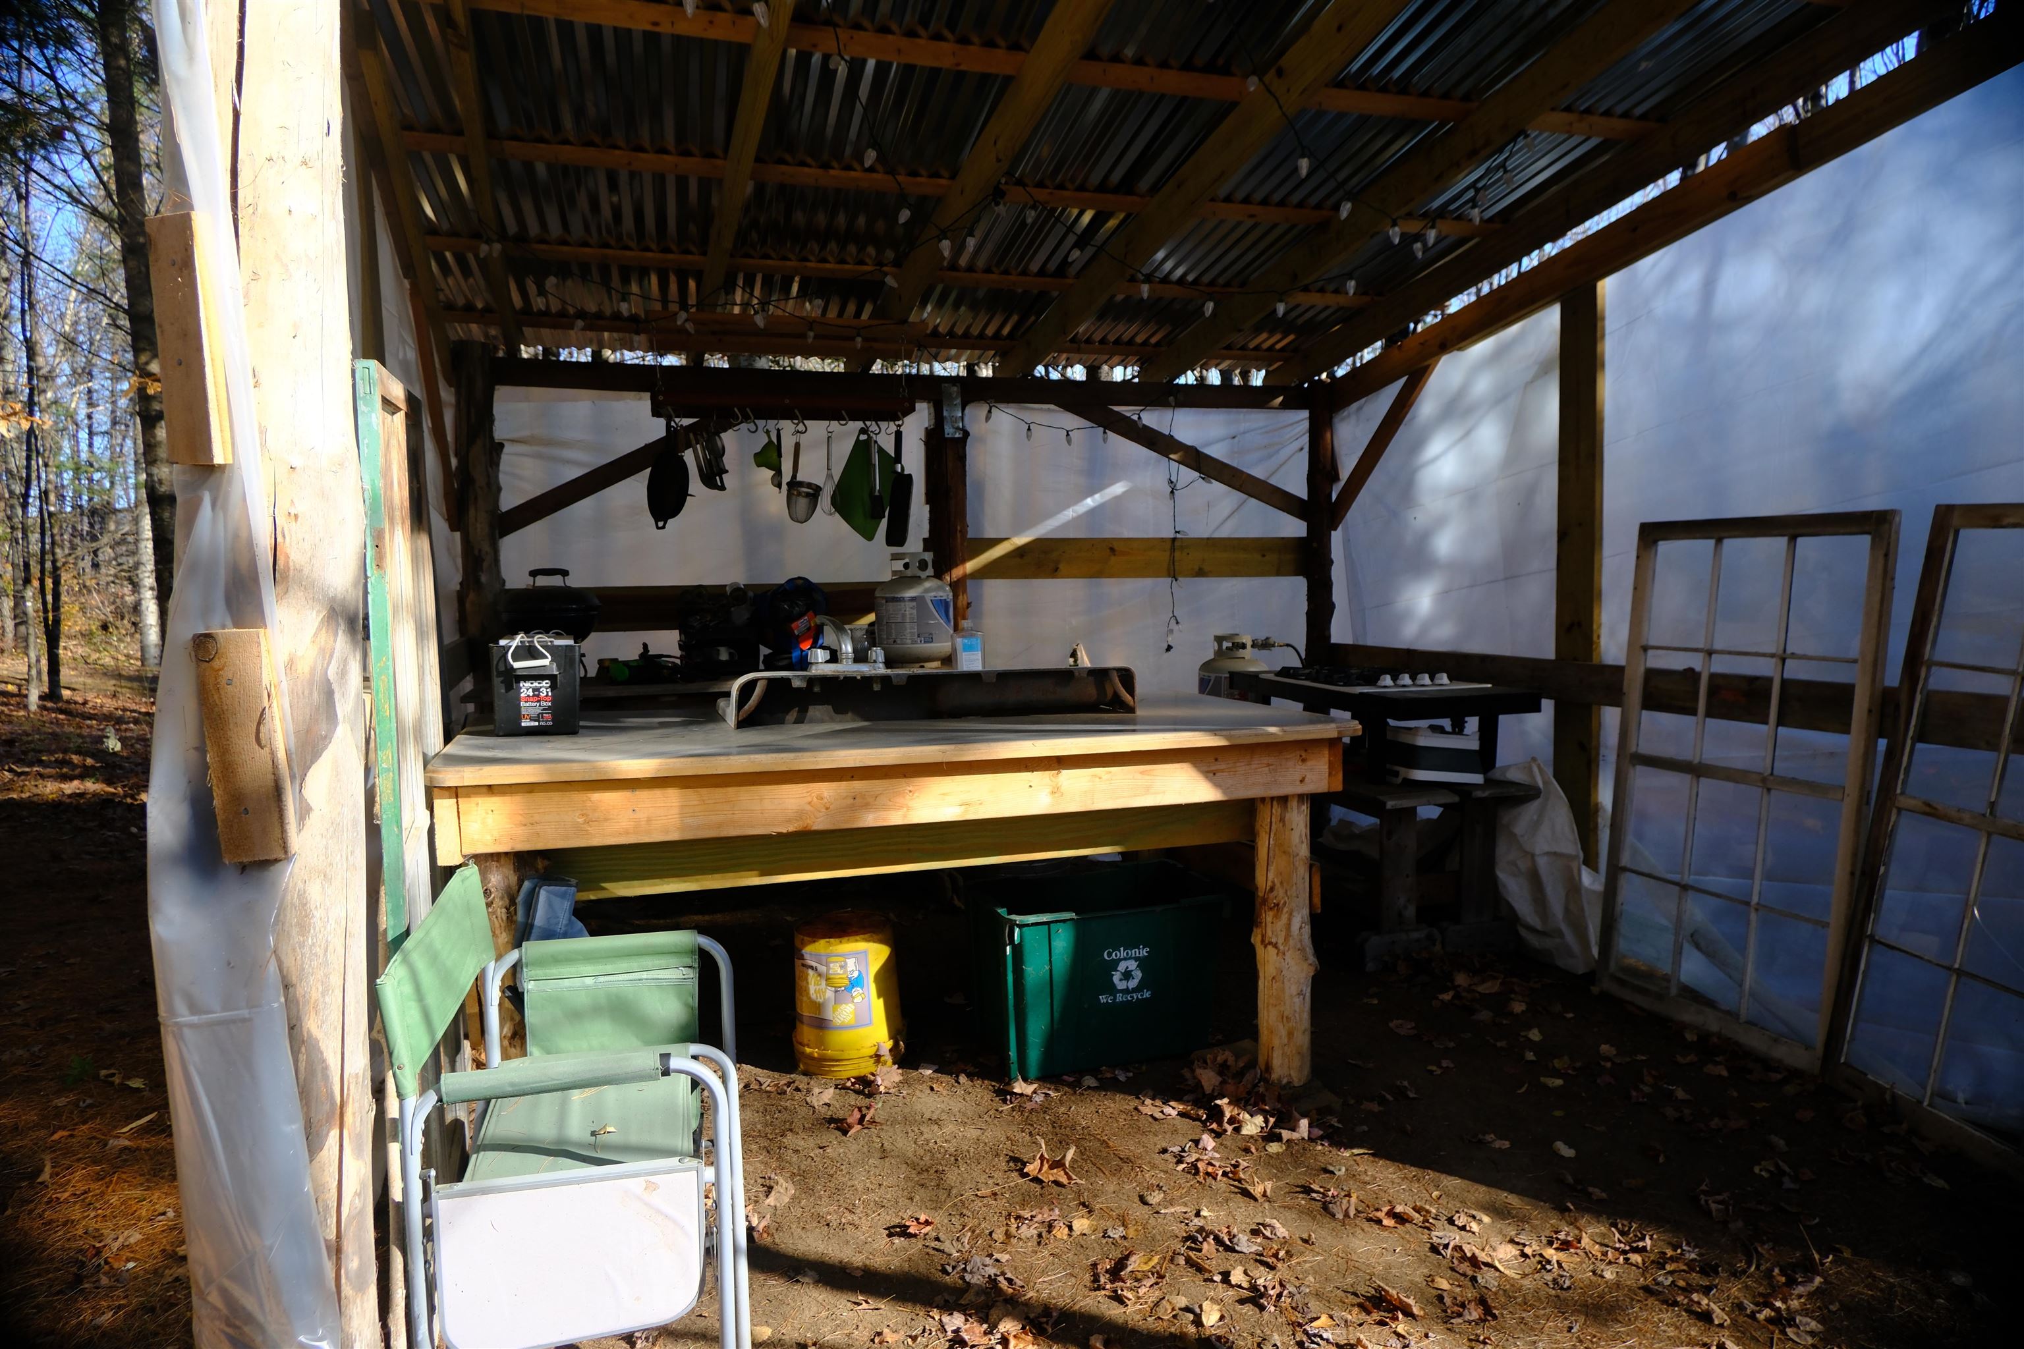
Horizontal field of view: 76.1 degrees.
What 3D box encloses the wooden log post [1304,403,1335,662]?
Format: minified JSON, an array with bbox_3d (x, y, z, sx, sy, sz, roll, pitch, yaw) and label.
[{"bbox_3d":[1.458,-0.239,6.138,0.130,2.139,0.130,-2,4,-18],"label":"wooden log post"}]

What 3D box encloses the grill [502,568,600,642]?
[{"bbox_3d":[-1.678,-0.187,4.700,0.365,0.390,0.365,-1,4,0],"label":"grill"}]

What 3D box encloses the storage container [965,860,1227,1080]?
[{"bbox_3d":[0.236,0.816,3.604,0.610,0.435,0.430,-2,4,-18],"label":"storage container"}]

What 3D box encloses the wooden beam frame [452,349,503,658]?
[{"bbox_3d":[-2.043,-0.157,5.037,0.165,2.229,0.165,-2,4,-18],"label":"wooden beam frame"}]

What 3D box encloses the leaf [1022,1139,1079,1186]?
[{"bbox_3d":[0.084,1.063,2.818,0.120,0.055,0.100,-1,4,0],"label":"leaf"}]

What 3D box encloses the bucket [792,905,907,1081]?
[{"bbox_3d":[-0.424,0.858,3.513,0.305,0.370,0.305,-1,4,0],"label":"bucket"}]

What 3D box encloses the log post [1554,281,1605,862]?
[{"bbox_3d":[1.986,-0.209,4.560,0.050,2.285,0.180,-2,4,-18],"label":"log post"}]

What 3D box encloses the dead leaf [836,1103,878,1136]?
[{"bbox_3d":[-0.373,1.058,3.089,0.100,0.040,0.080,-1,4,0],"label":"dead leaf"}]

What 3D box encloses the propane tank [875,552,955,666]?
[{"bbox_3d":[-0.387,-0.255,5.150,0.311,0.457,0.311,-1,4,0],"label":"propane tank"}]

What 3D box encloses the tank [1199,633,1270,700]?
[{"bbox_3d":[0.992,0.049,5.750,0.310,0.457,0.310,-1,4,0],"label":"tank"}]

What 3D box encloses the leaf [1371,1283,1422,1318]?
[{"bbox_3d":[0.676,1.102,2.280,0.080,0.035,0.065,-1,4,0],"label":"leaf"}]

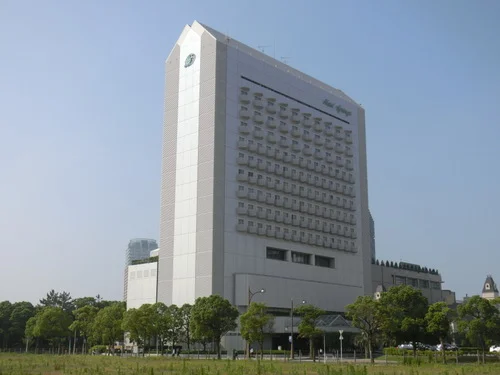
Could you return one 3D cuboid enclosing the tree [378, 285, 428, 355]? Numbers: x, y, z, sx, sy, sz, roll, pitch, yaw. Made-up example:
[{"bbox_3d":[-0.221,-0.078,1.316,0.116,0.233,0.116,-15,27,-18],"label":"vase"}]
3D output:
[{"bbox_3d":[21.032,18.488,90.164,6.980,9.860,6.980,-3,-14,13],"label":"tree"}]

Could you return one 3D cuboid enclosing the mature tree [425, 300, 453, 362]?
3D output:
[{"bbox_3d":[17.813,13.564,60.510,2.755,5.641,2.755,-4,-14,16],"label":"mature tree"}]

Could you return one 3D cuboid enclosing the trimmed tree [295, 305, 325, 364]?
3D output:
[{"bbox_3d":[6.677,15.965,71.247,3.352,6.085,3.352,-1,-14,5],"label":"trimmed tree"}]

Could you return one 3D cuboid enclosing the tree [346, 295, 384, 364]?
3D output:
[{"bbox_3d":[12.572,15.653,71.855,4.040,7.240,4.040,-2,-14,9],"label":"tree"}]

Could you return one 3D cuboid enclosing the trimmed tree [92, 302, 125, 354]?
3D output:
[{"bbox_3d":[-21.237,21.401,97.714,4.970,8.118,4.970,3,-14,-12],"label":"trimmed tree"}]

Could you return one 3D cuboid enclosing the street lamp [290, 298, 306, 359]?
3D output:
[{"bbox_3d":[7.129,20.366,93.702,2.967,8.219,0.400,11,-18,-39],"label":"street lamp"}]

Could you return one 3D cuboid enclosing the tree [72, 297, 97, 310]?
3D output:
[{"bbox_3d":[-35.325,29.494,138.973,5.780,12.027,5.780,3,-14,-14],"label":"tree"}]

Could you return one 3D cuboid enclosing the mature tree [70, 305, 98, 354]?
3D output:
[{"bbox_3d":[-27.486,23.918,108.963,4.820,8.160,4.820,3,-14,-13],"label":"mature tree"}]

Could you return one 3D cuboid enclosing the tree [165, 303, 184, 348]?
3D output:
[{"bbox_3d":[-12.816,24.032,109.986,3.350,8.350,3.350,2,-14,-6],"label":"tree"}]

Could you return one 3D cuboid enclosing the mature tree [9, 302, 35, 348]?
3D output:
[{"bbox_3d":[-44.182,27.341,127.152,5.620,9.760,5.620,5,-14,-18],"label":"mature tree"}]

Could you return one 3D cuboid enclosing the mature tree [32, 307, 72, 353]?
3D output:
[{"bbox_3d":[-33.887,24.620,111.340,7.206,8.348,7.206,4,-14,-16],"label":"mature tree"}]

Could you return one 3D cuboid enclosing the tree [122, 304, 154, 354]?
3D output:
[{"bbox_3d":[-16.724,21.724,98.913,4.980,7.730,4.980,2,-14,-9],"label":"tree"}]

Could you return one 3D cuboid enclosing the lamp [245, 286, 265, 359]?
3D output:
[{"bbox_3d":[0.825,17.300,83.036,2.690,9.100,0.400,11,-18,-39],"label":"lamp"}]

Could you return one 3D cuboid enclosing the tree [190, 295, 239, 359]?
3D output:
[{"bbox_3d":[-4.793,19.101,89.007,6.500,8.530,6.500,1,-14,-3],"label":"tree"}]

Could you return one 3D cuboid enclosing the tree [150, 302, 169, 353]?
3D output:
[{"bbox_3d":[-14.583,23.276,106.994,3.590,8.410,3.590,2,-14,-7],"label":"tree"}]

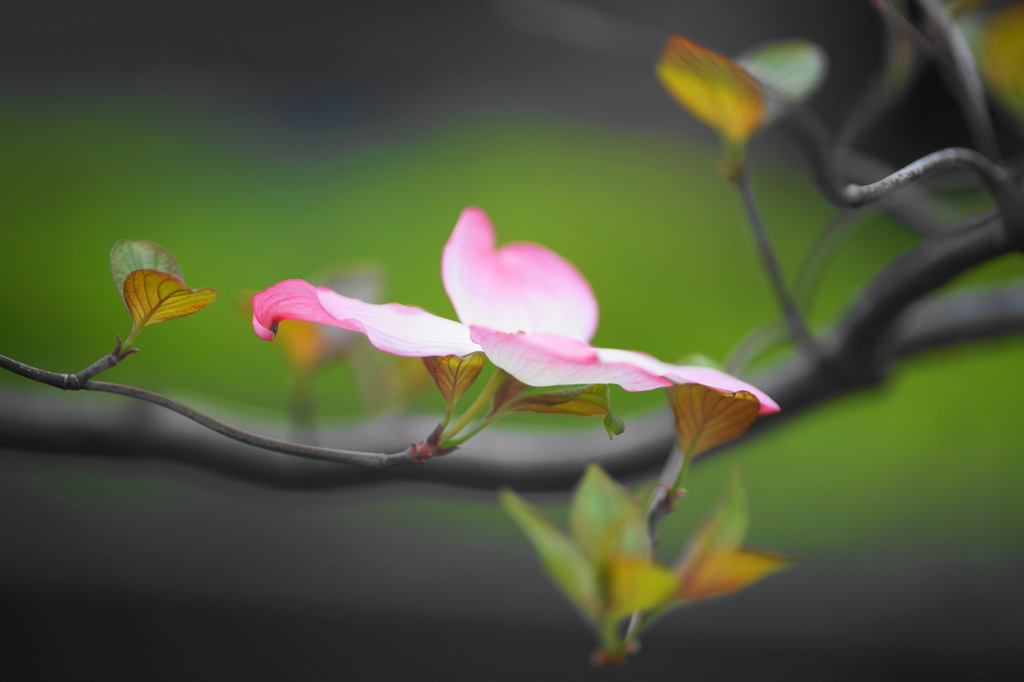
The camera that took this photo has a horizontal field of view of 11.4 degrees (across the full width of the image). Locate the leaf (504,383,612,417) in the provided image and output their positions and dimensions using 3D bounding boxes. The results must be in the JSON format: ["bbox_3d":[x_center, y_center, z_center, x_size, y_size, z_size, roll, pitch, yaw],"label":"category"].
[{"bbox_3d":[0.009,0.011,0.925,0.021,0.007,0.011,0,6,0],"label":"leaf"}]

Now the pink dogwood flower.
[{"bbox_3d":[0.002,-0.008,0.935,0.096,0.031,0.068,9,3,0],"label":"pink dogwood flower"}]

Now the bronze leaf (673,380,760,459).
[{"bbox_3d":[0.037,0.014,0.925,0.017,0.016,0.010,24,6,0],"label":"bronze leaf"}]

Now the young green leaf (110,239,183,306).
[{"bbox_3d":[-0.067,-0.011,0.932,0.013,0.015,0.007,-6,-3,0],"label":"young green leaf"}]

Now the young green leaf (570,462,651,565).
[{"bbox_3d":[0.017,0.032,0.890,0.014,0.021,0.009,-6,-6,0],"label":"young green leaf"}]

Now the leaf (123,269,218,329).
[{"bbox_3d":[-0.061,-0.008,0.920,0.017,0.011,0.010,0,6,0],"label":"leaf"}]

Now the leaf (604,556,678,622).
[{"bbox_3d":[0.022,0.043,0.875,0.012,0.011,0.010,34,18,6],"label":"leaf"}]

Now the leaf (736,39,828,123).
[{"bbox_3d":[0.051,-0.049,0.975,0.021,0.014,0.008,-45,0,-6],"label":"leaf"}]

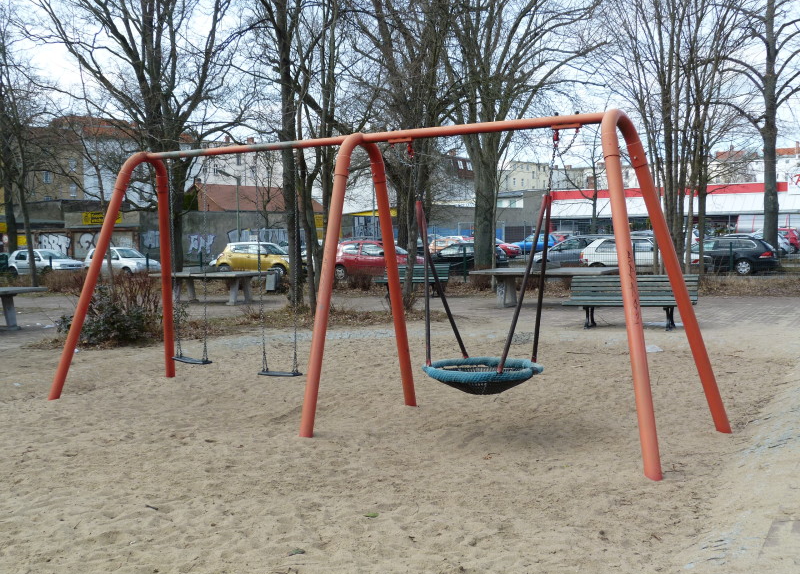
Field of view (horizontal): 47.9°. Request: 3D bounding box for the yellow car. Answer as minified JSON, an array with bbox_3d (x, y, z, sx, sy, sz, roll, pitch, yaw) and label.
[{"bbox_3d":[-6.235,-1.234,40.000,3.800,1.500,1.690,0,3,14],"label":"yellow car"}]

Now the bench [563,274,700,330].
[{"bbox_3d":[3.689,0.222,14.300,2.080,0.830,0.620,0,3,20],"label":"bench"}]

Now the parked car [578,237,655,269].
[{"bbox_3d":[9.493,-1.327,36.800,4.150,1.400,1.680,1,3,22],"label":"parked car"}]

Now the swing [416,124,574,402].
[{"bbox_3d":[0.675,-0.178,7.466,1.300,2.151,1.020,1,3,35],"label":"swing"}]

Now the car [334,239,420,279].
[{"bbox_3d":[-0.874,-1.045,35.000,3.650,1.470,1.660,1,3,25],"label":"car"}]

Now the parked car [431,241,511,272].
[{"bbox_3d":[2.866,-1.351,42.000,4.300,1.440,1.740,1,3,23],"label":"parked car"}]

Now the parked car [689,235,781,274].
[{"bbox_3d":[12.908,-1.245,36.300,4.550,1.500,1.780,1,3,24],"label":"parked car"}]

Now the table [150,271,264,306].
[{"bbox_3d":[-4.350,0.030,20.800,2.740,0.760,1.525,1,3,28],"label":"table"}]

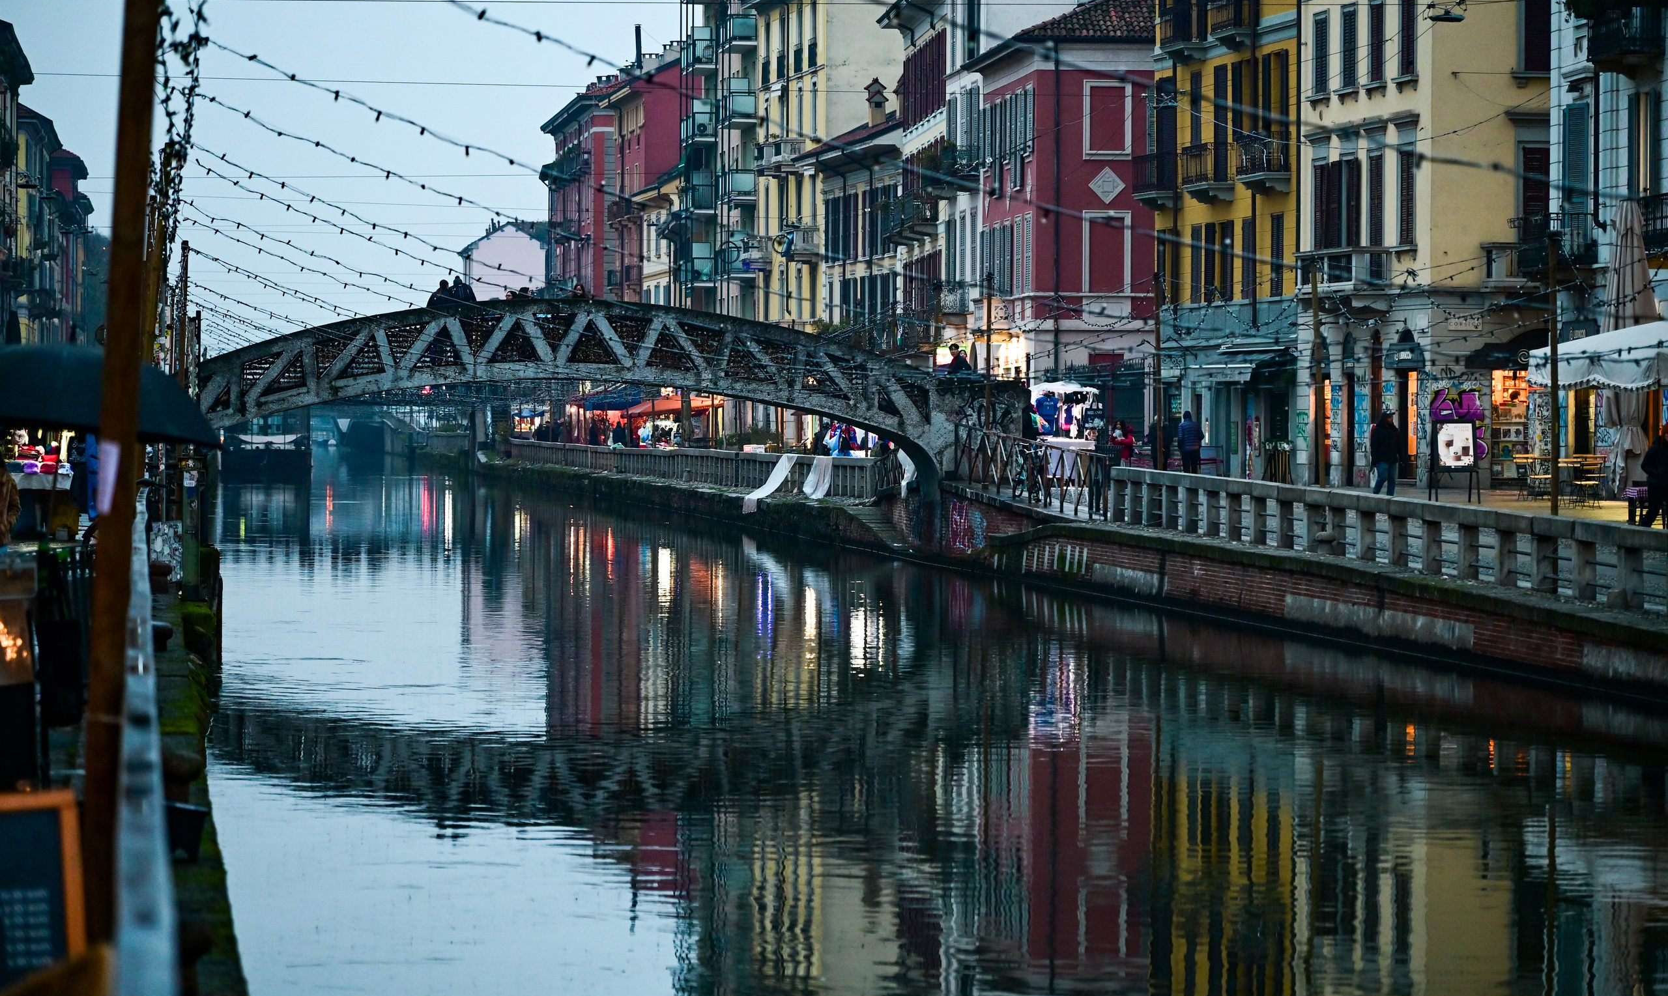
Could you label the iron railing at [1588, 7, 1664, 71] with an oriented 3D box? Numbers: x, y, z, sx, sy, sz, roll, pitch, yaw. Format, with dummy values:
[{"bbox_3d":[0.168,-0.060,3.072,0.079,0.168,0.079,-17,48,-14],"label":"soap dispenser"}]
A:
[{"bbox_3d":[15.895,-9.232,111.615,0.920,1.220,2.100,0,1,-10],"label":"iron railing"}]

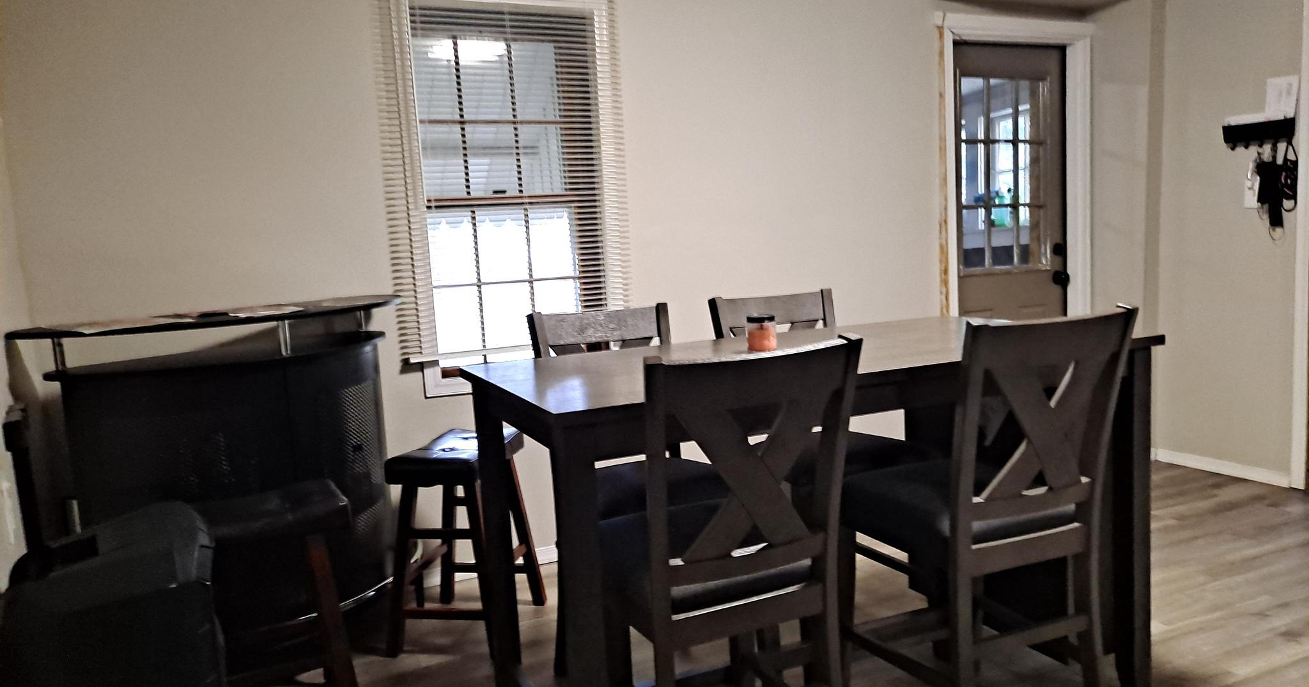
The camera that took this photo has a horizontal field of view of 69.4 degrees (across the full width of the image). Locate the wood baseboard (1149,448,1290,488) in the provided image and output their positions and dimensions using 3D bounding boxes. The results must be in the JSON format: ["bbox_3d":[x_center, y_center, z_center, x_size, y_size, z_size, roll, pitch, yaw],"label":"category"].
[{"bbox_3d":[2.612,0.570,4.372,0.015,0.063,0.625,-6,8,-26],"label":"wood baseboard"}]

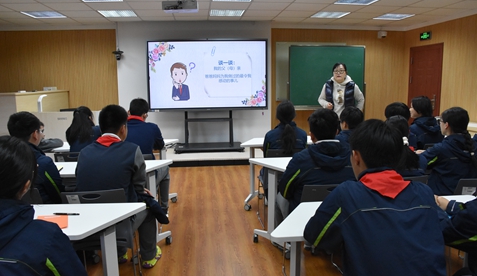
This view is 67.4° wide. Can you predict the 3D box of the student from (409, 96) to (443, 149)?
[{"bbox_3d":[1.972,0.170,3.888,0.480,1.250,0.750,-3,10,-17],"label":"student"}]

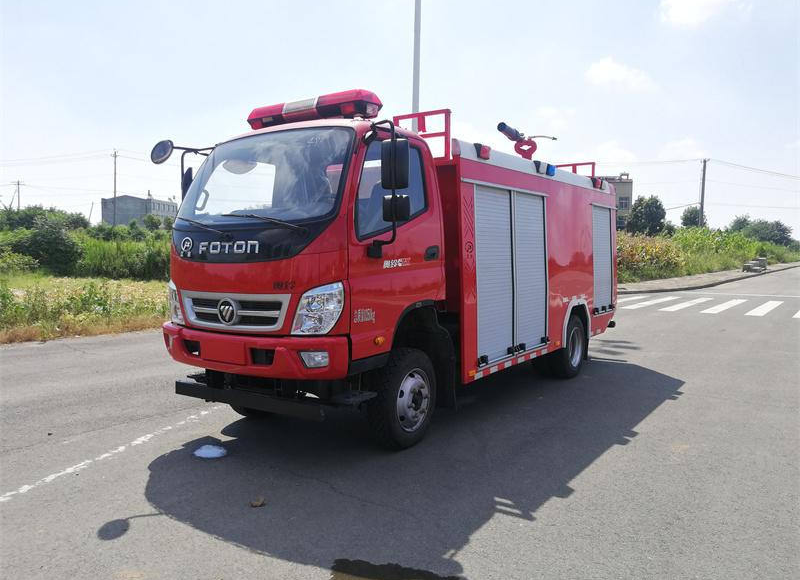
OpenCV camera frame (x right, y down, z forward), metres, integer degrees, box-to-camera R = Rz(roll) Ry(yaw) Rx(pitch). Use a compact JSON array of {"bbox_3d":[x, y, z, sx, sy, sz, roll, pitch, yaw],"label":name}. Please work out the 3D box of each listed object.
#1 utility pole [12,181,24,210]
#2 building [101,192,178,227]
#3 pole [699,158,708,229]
[{"bbox_3d":[-44.570,-7.770,73.000,1.400,10.000,0.300,-2,4,-30],"label":"utility pole"},{"bbox_3d":[-68.700,-16.660,174.000,14.000,16.300,30.000,1,3,9],"label":"building"},{"bbox_3d":[24.280,-5.960,50.000,0.600,9.400,0.350,2,4,30],"label":"pole"}]

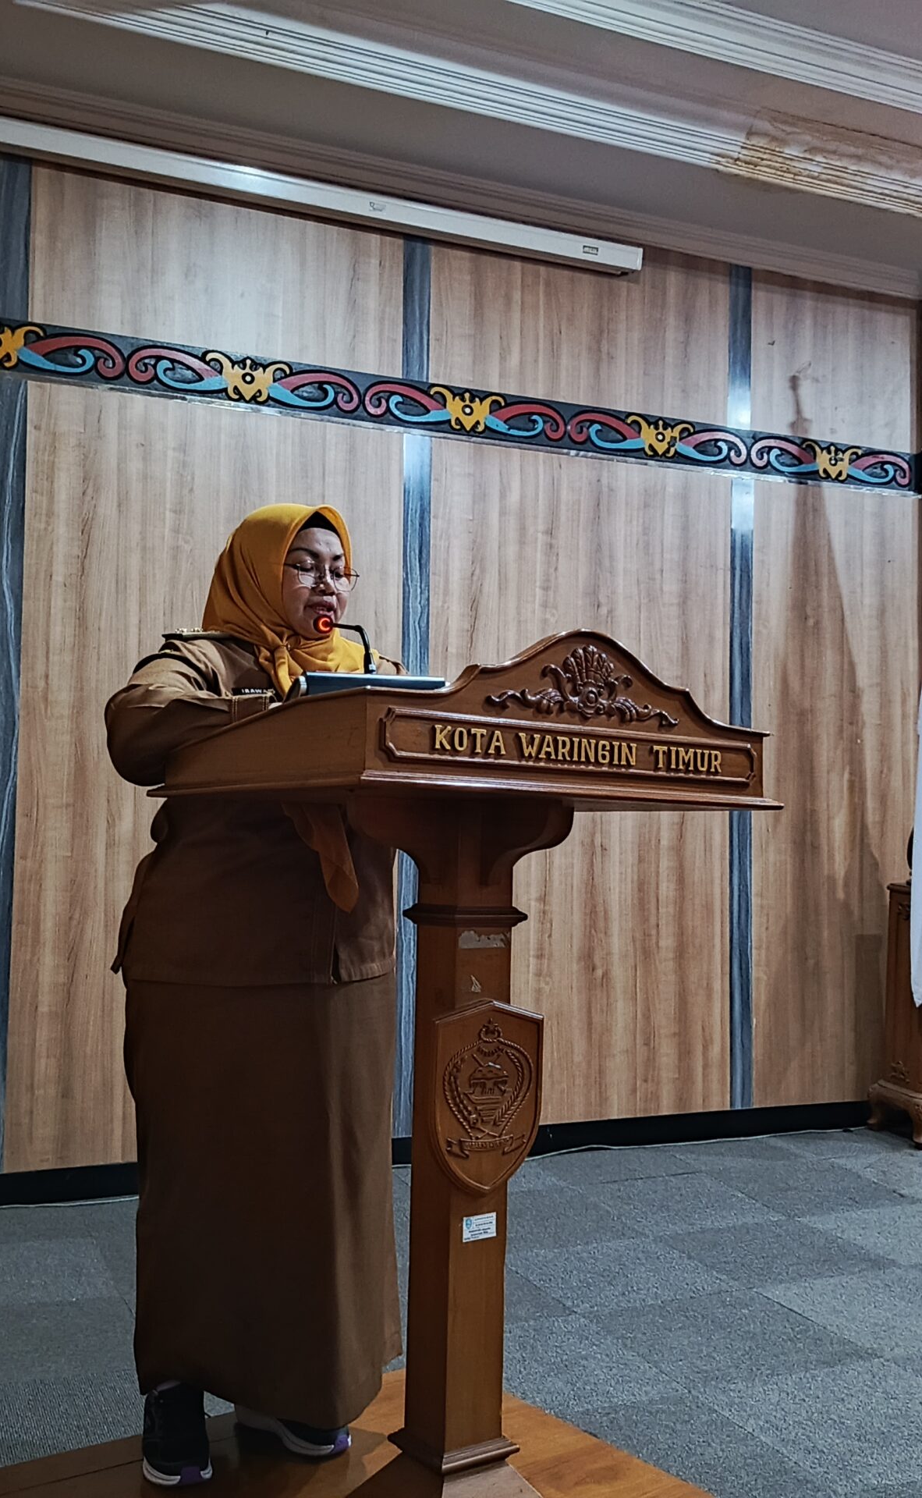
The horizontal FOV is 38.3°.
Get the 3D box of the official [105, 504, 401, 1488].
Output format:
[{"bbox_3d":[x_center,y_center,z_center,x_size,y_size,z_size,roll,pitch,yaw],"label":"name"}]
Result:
[{"bbox_3d":[-0.330,0.380,2.220,0.550,1.570,0.450,4,-6,-45],"label":"official"}]

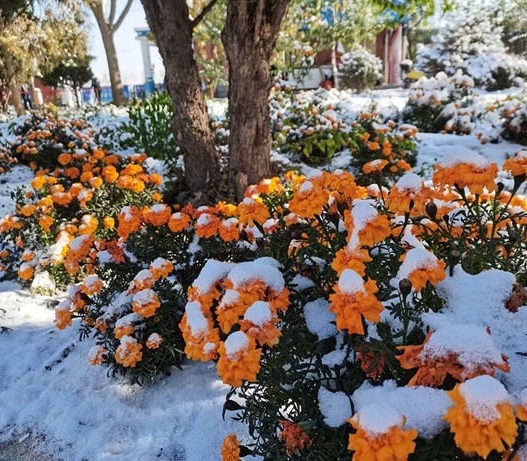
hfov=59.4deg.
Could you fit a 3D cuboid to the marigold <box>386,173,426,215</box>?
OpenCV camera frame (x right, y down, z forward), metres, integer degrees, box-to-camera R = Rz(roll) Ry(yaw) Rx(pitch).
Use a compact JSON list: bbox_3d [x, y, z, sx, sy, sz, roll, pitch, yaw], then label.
[{"bbox_3d":[0.241,-0.062,0.780,0.066,0.062,0.066,-1,17,0],"label":"marigold"}]

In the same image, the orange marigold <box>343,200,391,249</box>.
[{"bbox_3d":[0.144,-0.008,0.640,0.062,0.059,0.057,2,18,13],"label":"orange marigold"}]

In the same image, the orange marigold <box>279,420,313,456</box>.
[{"bbox_3d":[0.040,0.261,0.580,0.041,0.040,0.038,-1,17,4],"label":"orange marigold"}]

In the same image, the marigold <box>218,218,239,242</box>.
[{"bbox_3d":[-0.090,0.000,1.220,0.056,0.055,0.056,-1,17,0],"label":"marigold"}]

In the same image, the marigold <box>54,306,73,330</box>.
[{"bbox_3d":[-0.520,0.229,1.200,0.050,0.055,0.055,-1,17,0],"label":"marigold"}]

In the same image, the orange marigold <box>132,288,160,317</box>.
[{"bbox_3d":[-0.271,0.169,1.070,0.063,0.058,0.063,-1,17,0],"label":"orange marigold"}]

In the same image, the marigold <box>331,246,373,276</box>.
[{"bbox_3d":[0.120,0.045,0.630,0.056,0.041,0.051,2,17,11],"label":"marigold"}]

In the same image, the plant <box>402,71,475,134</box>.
[{"bbox_3d":[1.705,-1.247,4.500,0.680,0.550,0.600,5,18,20],"label":"plant"}]

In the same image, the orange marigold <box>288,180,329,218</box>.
[{"bbox_3d":[0.075,-0.052,0.770,0.065,0.056,0.059,0,17,6],"label":"orange marigold"}]

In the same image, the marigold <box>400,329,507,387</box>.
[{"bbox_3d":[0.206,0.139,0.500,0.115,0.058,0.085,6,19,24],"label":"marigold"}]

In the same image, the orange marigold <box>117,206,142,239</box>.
[{"bbox_3d":[-0.299,-0.018,1.030,0.056,0.063,0.052,-7,18,-16],"label":"orange marigold"}]

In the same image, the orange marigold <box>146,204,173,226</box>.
[{"bbox_3d":[-0.273,-0.039,1.200,0.067,0.054,0.067,-1,17,0],"label":"orange marigold"}]

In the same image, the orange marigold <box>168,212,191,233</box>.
[{"bbox_3d":[-0.226,-0.021,1.240,0.058,0.050,0.058,-1,17,0],"label":"orange marigold"}]

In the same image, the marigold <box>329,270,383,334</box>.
[{"bbox_3d":[0.116,0.090,0.580,0.066,0.071,0.060,2,18,12],"label":"marigold"}]

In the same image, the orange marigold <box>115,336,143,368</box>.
[{"bbox_3d":[-0.281,0.254,0.960,0.057,0.059,0.052,-8,18,-18],"label":"orange marigold"}]

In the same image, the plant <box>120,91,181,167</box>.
[{"bbox_3d":[-0.832,-0.751,3.400,0.480,0.530,0.450,-6,18,-12],"label":"plant"}]

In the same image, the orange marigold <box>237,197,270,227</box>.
[{"bbox_3d":[-0.019,-0.035,0.860,0.061,0.049,0.057,-2,17,-1],"label":"orange marigold"}]

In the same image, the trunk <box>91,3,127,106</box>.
[{"bbox_3d":[-5.025,-5.654,14.971,1.000,3.150,0.700,-1,17,0],"label":"trunk"}]

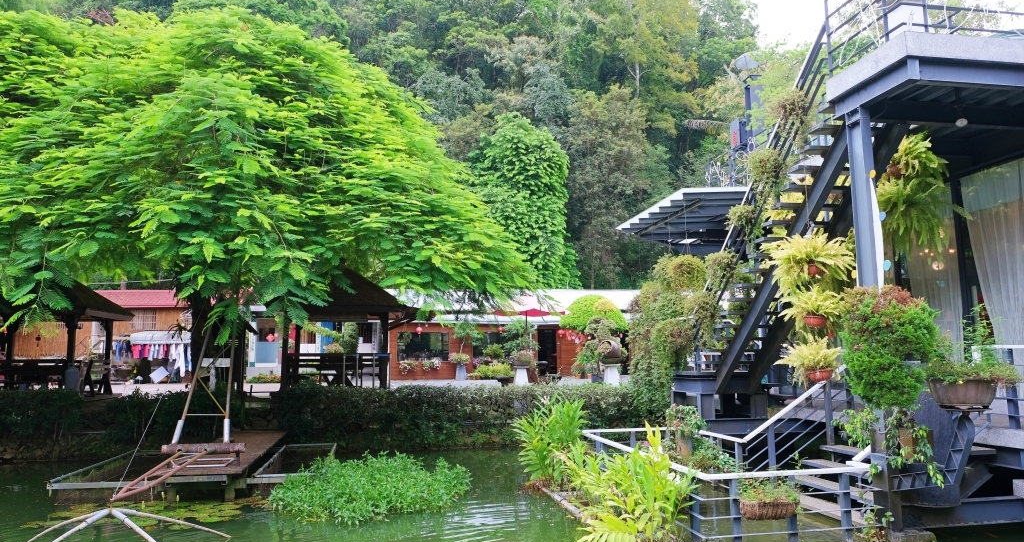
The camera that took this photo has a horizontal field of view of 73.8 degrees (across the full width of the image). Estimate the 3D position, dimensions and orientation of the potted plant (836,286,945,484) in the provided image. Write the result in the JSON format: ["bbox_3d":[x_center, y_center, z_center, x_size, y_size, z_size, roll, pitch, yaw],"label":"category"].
[{"bbox_3d":[4.687,1.418,8.450,1.300,2.400,1.150,0,-7,0],"label":"potted plant"}]

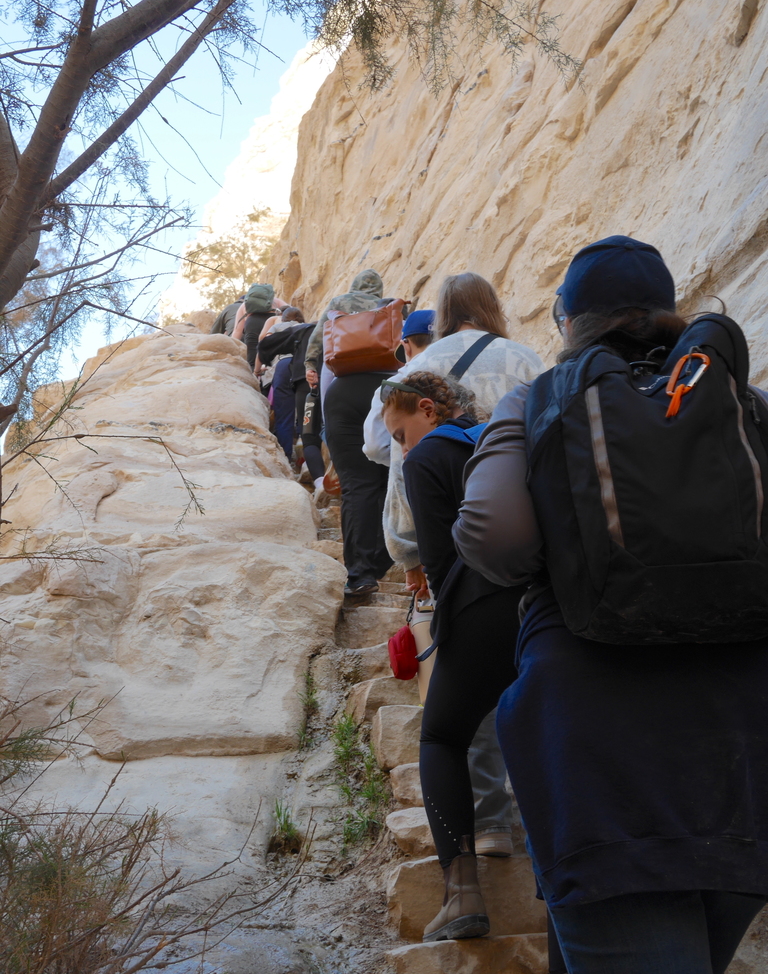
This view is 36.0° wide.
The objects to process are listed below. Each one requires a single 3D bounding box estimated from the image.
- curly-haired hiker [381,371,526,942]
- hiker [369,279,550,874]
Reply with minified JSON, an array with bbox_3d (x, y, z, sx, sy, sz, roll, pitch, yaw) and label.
[{"bbox_3d":[0.204,0.379,3.035,0.450,1.470,0.500,10,-18,-34],"label":"curly-haired hiker"},{"bbox_3d":[0.230,0.162,3.425,0.520,1.690,0.520,2,-15,-8],"label":"hiker"}]

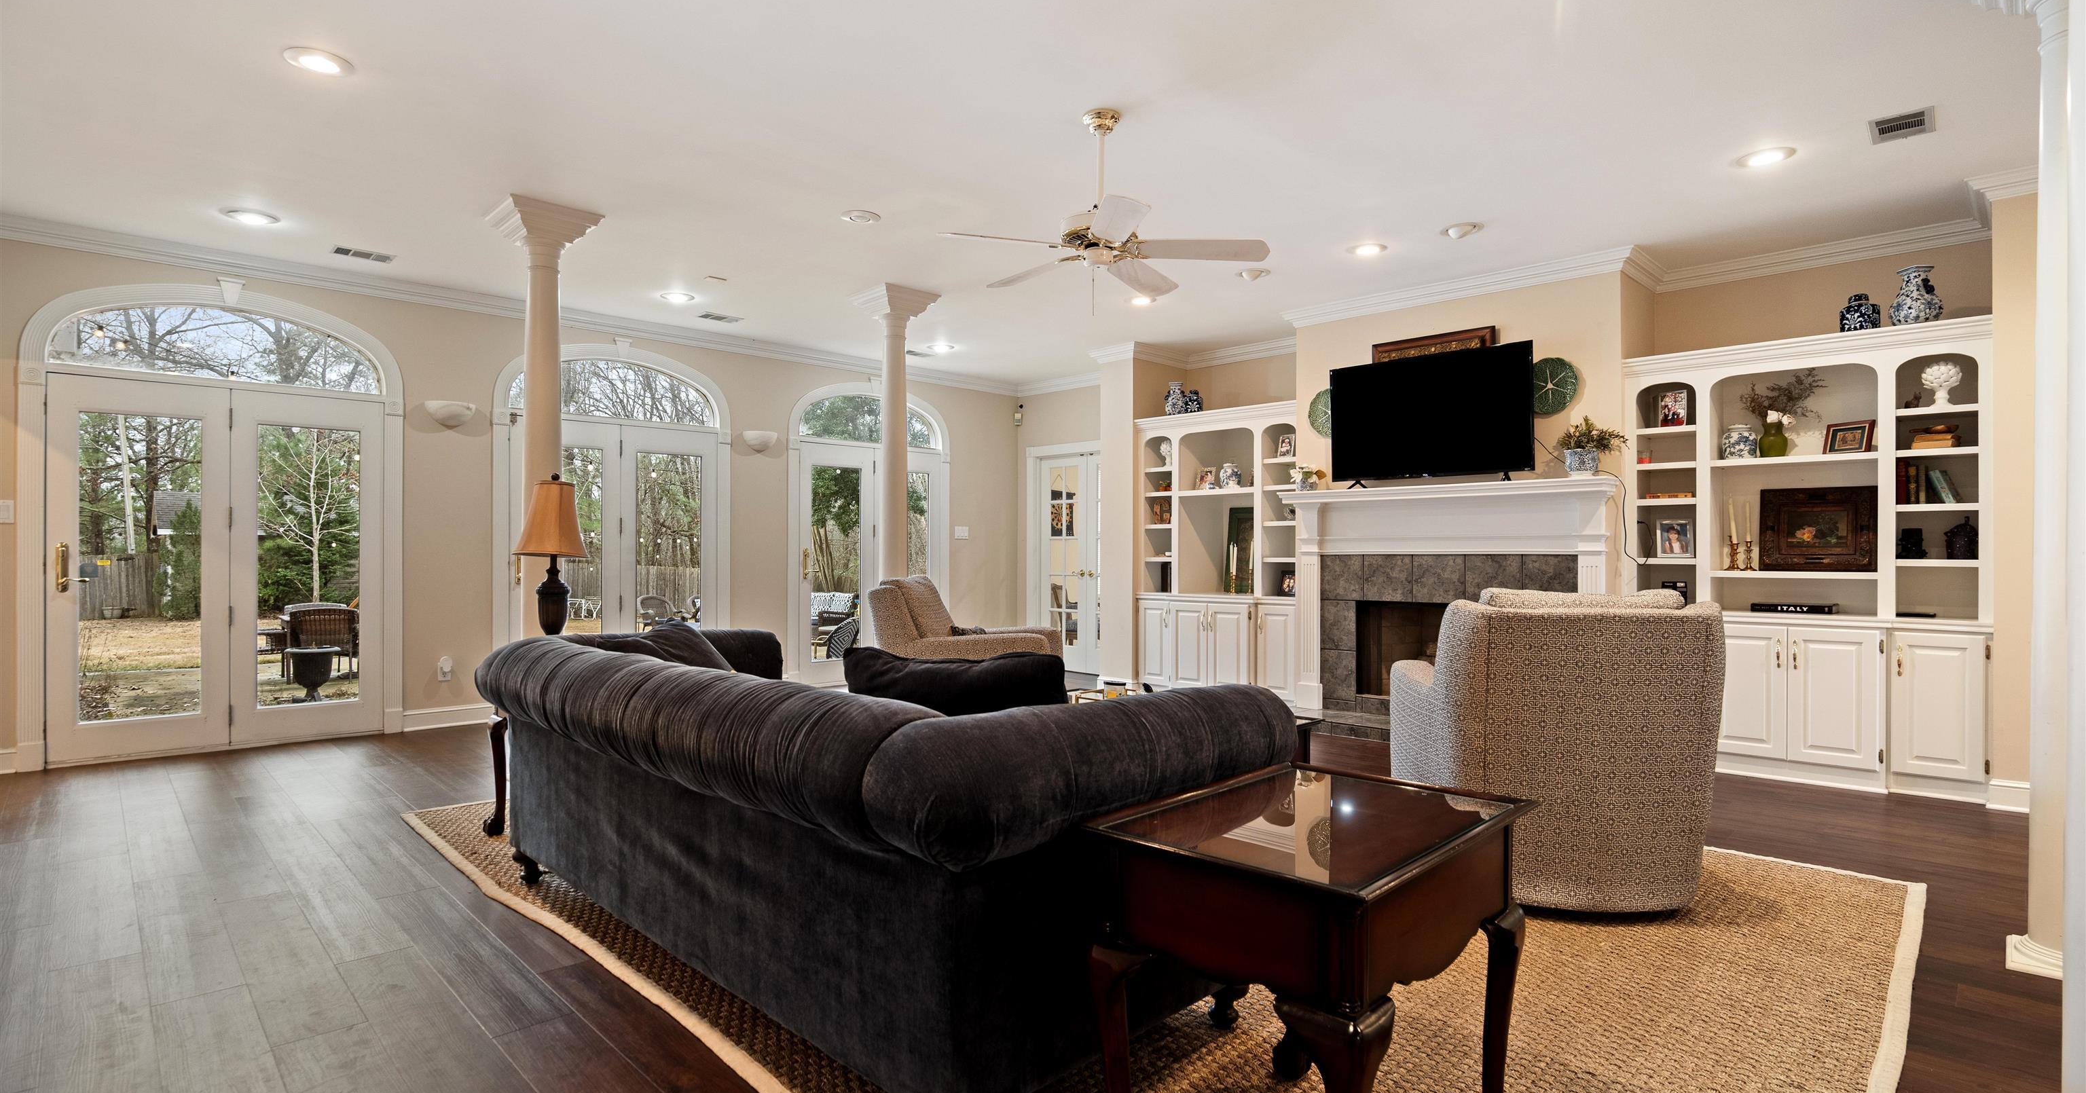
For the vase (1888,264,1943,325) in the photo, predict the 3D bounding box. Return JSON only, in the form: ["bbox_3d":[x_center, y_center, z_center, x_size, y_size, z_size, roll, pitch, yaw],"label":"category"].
[{"bbox_3d":[4.179,-1.188,4.439,0.200,0.310,0.200,0,0,45],"label":"vase"}]

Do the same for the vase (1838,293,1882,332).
[{"bbox_3d":[4.013,-1.137,4.552,0.155,0.210,0.155,0,0,-44],"label":"vase"}]

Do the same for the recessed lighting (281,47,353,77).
[{"bbox_3d":[-2.477,-1.649,3.172,0.200,0.025,0.200,0,0,45],"label":"recessed lighting"}]

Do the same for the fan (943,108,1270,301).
[{"bbox_3d":[0.222,-1.281,3.492,1.250,0.700,1.270,0,0,-3],"label":"fan"}]

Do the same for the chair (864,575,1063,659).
[{"bbox_3d":[-0.390,0.635,4.620,0.910,0.990,0.820,0,0,12],"label":"chair"}]

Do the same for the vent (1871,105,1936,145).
[{"bbox_3d":[3.345,-1.628,3.605,0.185,0.020,0.290,0,0,45],"label":"vent"}]

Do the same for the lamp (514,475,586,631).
[{"bbox_3d":[-1.934,0.095,3.644,0.290,0.770,0.290,0,0,-44],"label":"lamp"}]

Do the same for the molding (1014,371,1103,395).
[{"bbox_3d":[0.247,-1.543,8.670,1.450,0.130,0.100,0,0,45],"label":"molding"}]

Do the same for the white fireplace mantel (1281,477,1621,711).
[{"bbox_3d":[2.410,0.392,5.730,2.030,1.480,0.220,0,0,45],"label":"white fireplace mantel"}]

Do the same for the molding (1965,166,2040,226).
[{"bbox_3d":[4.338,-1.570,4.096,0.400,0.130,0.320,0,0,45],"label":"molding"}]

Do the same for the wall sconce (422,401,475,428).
[{"bbox_3d":[-3.747,-0.823,5.879,0.290,0.160,0.140,0,0,-44],"label":"wall sconce"}]

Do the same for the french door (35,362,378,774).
[{"bbox_3d":[-4.557,0.130,5.207,1.420,2.020,0.070,0,0,-44],"label":"french door"}]

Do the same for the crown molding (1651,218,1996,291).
[{"bbox_3d":[4.158,-1.575,5.053,0.090,0.112,1.420,0,0,-44],"label":"crown molding"}]

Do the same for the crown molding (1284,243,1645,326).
[{"bbox_3d":[2.478,-1.577,5.806,0.090,0.112,2.150,0,0,-44],"label":"crown molding"}]

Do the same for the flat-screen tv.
[{"bbox_3d":[2.363,-0.805,5.753,1.265,0.735,0.080,0,0,45],"label":"flat-screen tv"}]

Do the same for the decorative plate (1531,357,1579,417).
[{"bbox_3d":[2.914,-0.918,5.351,0.330,0.330,0.040,0,0,45],"label":"decorative plate"}]

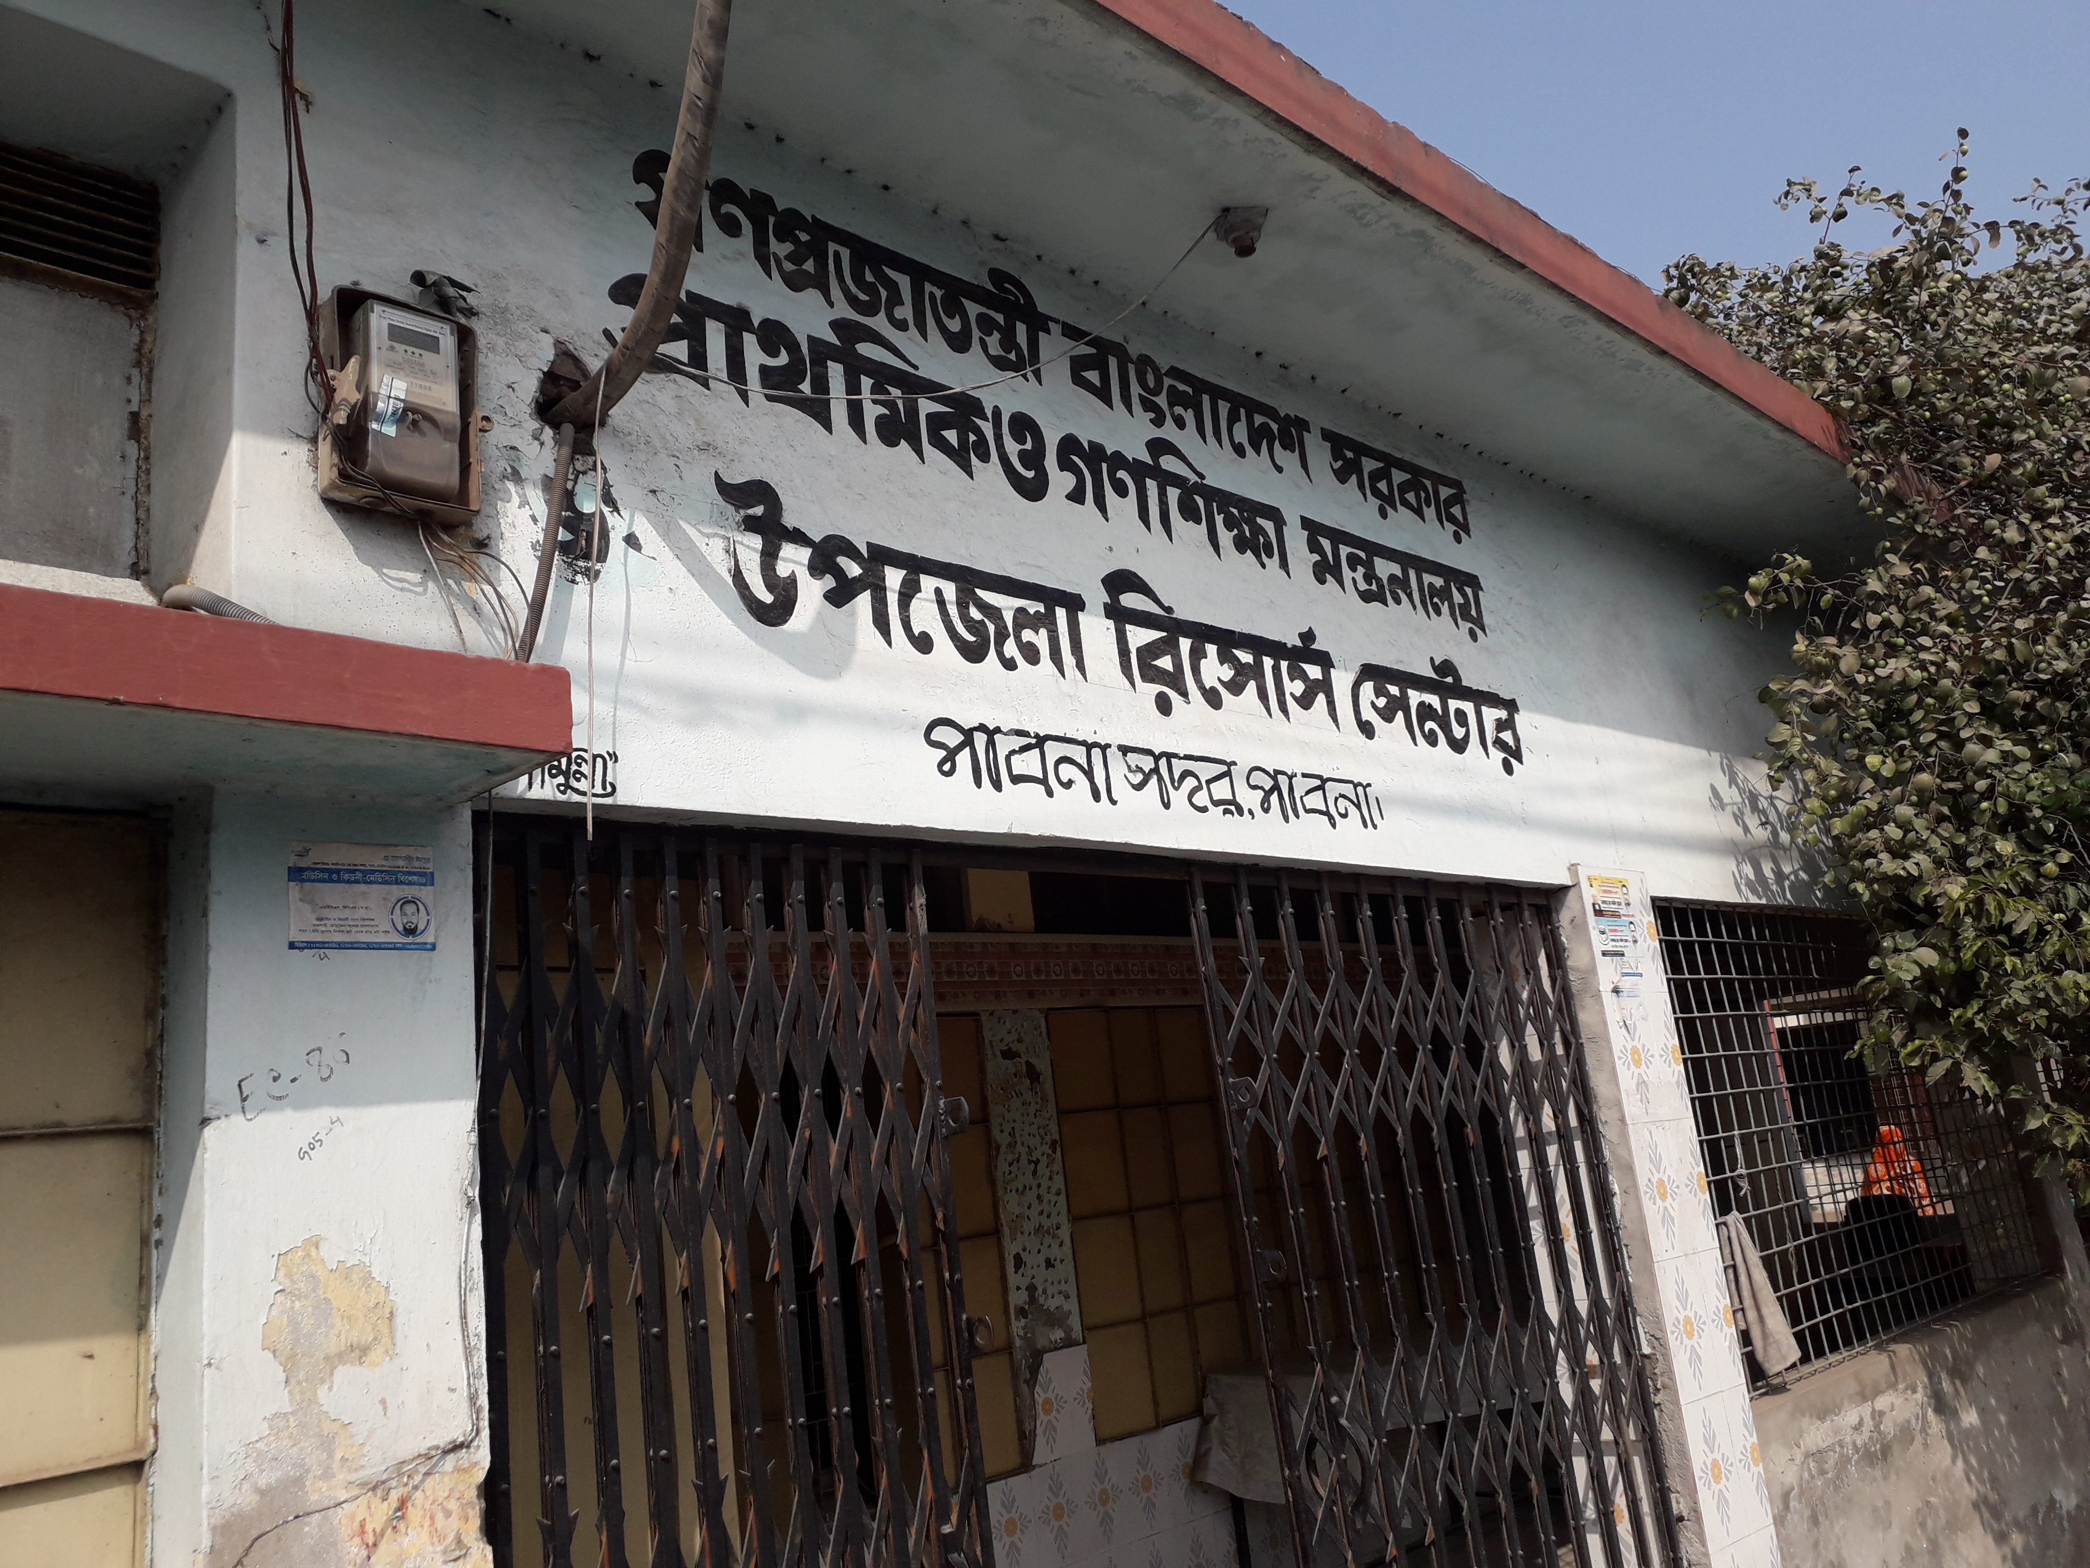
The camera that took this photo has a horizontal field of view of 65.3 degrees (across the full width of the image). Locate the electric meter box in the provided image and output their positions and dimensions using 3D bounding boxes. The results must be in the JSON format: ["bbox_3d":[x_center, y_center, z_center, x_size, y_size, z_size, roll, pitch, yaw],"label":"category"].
[{"bbox_3d":[-0.774,-0.455,1.976,0.180,0.248,0.062,7,-19,-44],"label":"electric meter box"}]

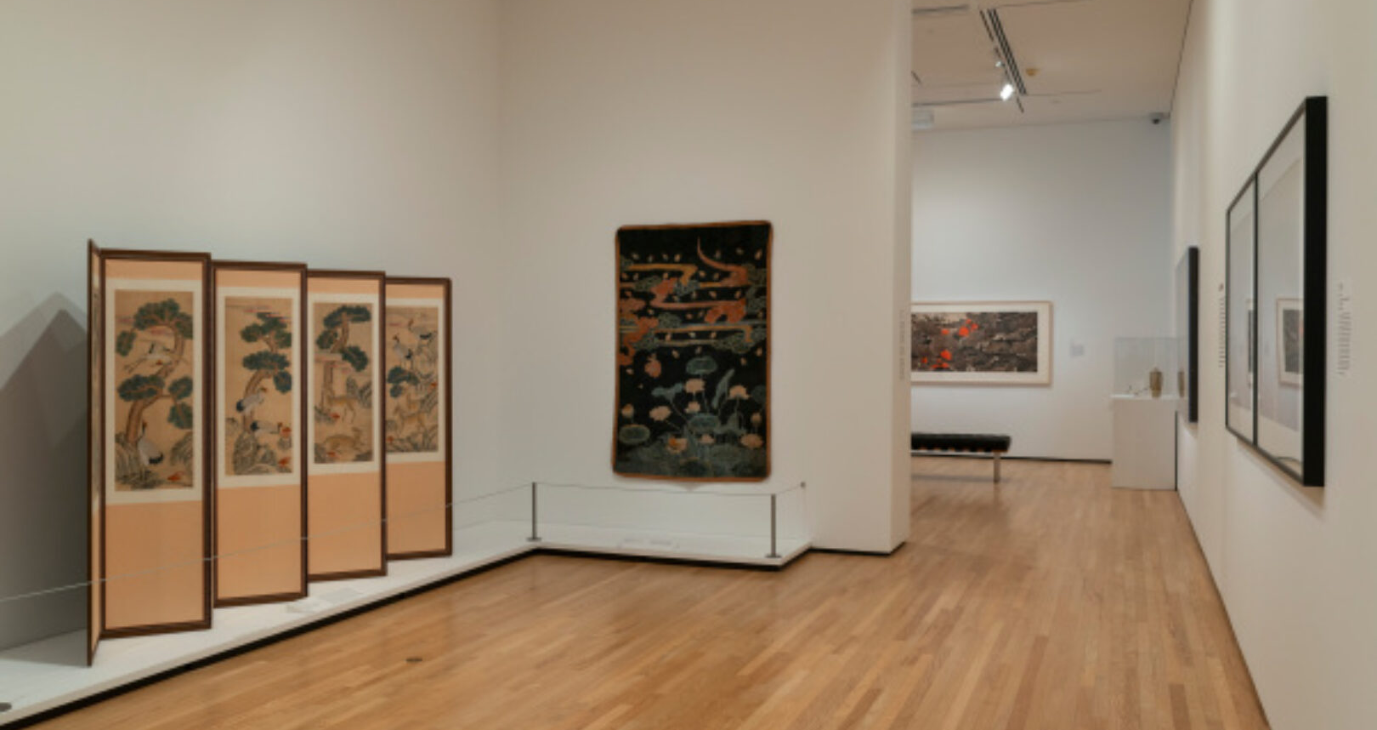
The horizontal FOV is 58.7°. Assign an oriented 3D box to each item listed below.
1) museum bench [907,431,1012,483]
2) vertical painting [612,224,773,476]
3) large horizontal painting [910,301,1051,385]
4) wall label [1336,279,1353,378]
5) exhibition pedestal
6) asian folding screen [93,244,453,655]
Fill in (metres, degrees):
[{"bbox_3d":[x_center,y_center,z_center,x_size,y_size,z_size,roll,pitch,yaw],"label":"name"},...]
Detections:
[{"bbox_3d":[2.673,1.004,13.220,1.560,0.460,0.580,0,1,20],"label":"museum bench"},{"bbox_3d":[0.014,-0.093,8.598,1.172,1.791,0.040,0,1,20],"label":"vertical painting"},{"bbox_3d":[3.567,-0.264,15.801,2.160,1.065,0.050,0,1,20],"label":"large horizontal painting"},{"bbox_3d":[1.590,-0.087,2.973,0.010,0.240,0.215,0,1,20],"label":"wall label"},{"bbox_3d":[4.758,0.788,12.802,0.575,0.910,0.920,0,1,20],"label":"exhibition pedestal"},{"bbox_3d":[-2.051,0.345,6.277,0.360,1.700,2.920,0,1,20],"label":"asian folding screen"}]

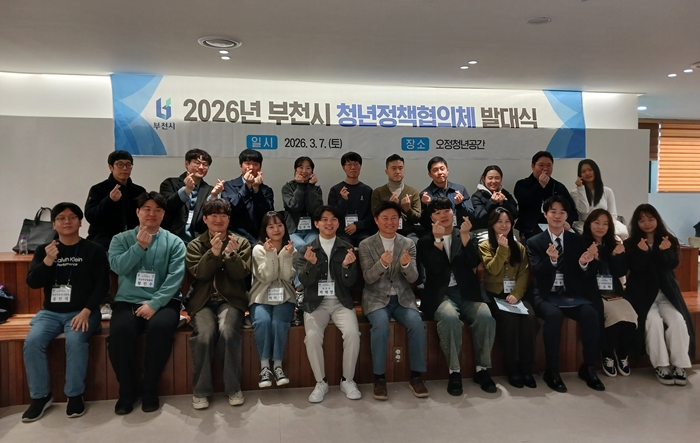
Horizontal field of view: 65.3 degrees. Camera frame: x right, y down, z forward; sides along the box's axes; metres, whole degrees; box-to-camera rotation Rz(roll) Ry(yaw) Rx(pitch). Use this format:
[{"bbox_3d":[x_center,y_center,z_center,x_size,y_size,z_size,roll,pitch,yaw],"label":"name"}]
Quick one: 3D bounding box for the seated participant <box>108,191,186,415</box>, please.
[{"bbox_3d":[-1.405,0.505,3.816,0.570,1.413,0.770,-1,3,-11],"label":"seated participant"}]

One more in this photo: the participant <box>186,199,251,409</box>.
[{"bbox_3d":[-0.934,0.534,3.886,0.470,1.350,0.680,-1,4,-10],"label":"participant"}]

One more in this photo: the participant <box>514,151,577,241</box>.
[{"bbox_3d":[1.856,0.004,5.110,0.630,1.320,0.780,0,3,8],"label":"participant"}]

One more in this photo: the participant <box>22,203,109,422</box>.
[{"bbox_3d":[-1.948,0.549,3.706,0.540,1.340,0.700,-1,4,-12],"label":"participant"}]

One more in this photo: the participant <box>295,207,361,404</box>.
[{"bbox_3d":[-0.158,0.548,4.006,0.480,1.306,0.740,0,3,-6],"label":"participant"}]

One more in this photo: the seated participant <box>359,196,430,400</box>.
[{"bbox_3d":[0.330,0.529,4.089,0.520,1.334,0.760,0,3,-6],"label":"seated participant"}]

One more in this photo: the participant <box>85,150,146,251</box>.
[{"bbox_3d":[-1.891,0.052,4.479,0.550,1.300,0.760,-1,4,-20],"label":"participant"}]

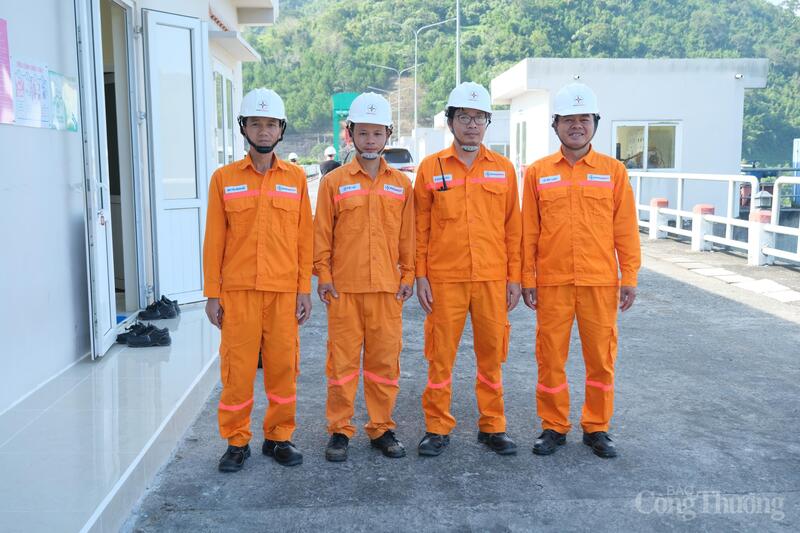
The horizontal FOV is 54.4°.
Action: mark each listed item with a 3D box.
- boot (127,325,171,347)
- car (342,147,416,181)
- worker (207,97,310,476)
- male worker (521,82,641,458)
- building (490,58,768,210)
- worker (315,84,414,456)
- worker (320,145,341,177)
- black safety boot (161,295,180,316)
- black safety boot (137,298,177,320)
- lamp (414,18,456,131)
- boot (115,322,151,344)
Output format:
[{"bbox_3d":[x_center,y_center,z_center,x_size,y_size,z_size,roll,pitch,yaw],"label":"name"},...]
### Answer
[{"bbox_3d":[-1.715,0.481,5.355,0.284,0.120,0.105,-1,8,-8],"label":"boot"},{"bbox_3d":[-0.942,-3.458,28.414,1.850,1.800,4.700,-3,8,-21],"label":"car"},{"bbox_3d":[-0.641,0.053,3.592,0.510,1.716,0.310,-1,7,-5],"label":"worker"},{"bbox_3d":[0.844,0.017,3.690,0.565,1.735,0.310,0,7,8],"label":"male worker"},{"bbox_3d":[6.235,-3.601,22.671,6.305,4.128,5.000,-1,7,-4],"label":"building"},{"bbox_3d":[-0.172,0.048,3.704,0.465,1.714,0.310,-1,7,-4],"label":"worker"},{"bbox_3d":[-1.216,-1.256,13.906,0.500,1.760,0.320,-1,7,-6],"label":"worker"},{"bbox_3d":[-1.981,0.338,6.481,0.290,0.135,0.105,-2,7,-9],"label":"black safety boot"},{"bbox_3d":[-1.962,0.357,6.320,0.290,0.135,0.105,-2,7,-14],"label":"black safety boot"},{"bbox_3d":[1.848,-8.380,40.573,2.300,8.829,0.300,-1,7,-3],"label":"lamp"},{"bbox_3d":[-1.835,0.468,5.462,0.279,0.120,0.105,-1,8,-8],"label":"boot"}]

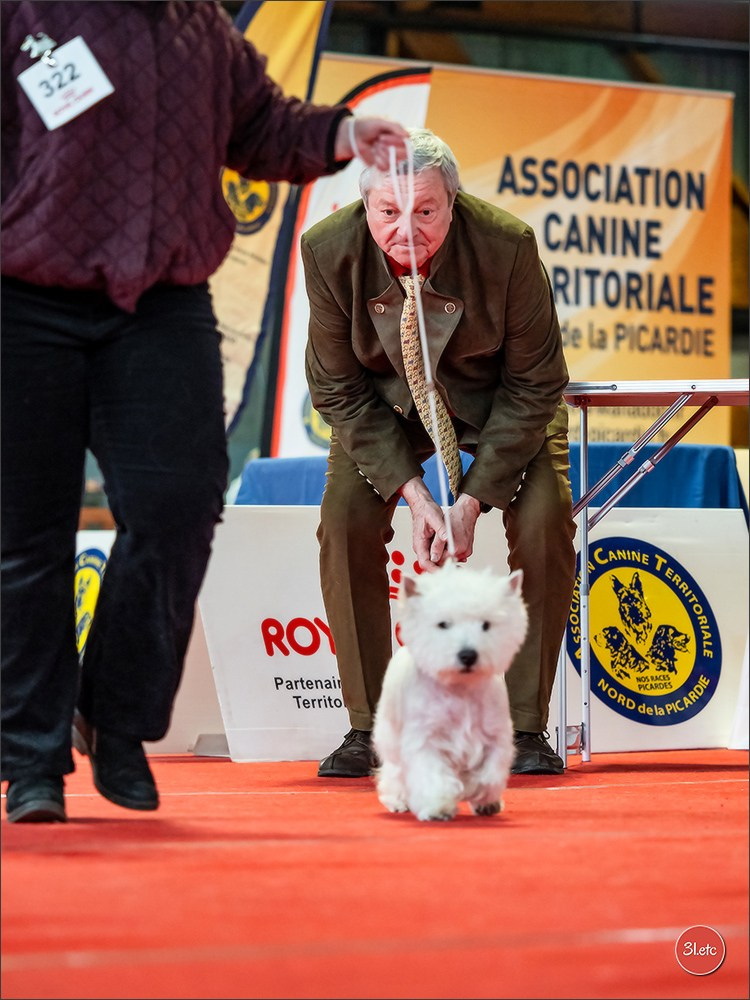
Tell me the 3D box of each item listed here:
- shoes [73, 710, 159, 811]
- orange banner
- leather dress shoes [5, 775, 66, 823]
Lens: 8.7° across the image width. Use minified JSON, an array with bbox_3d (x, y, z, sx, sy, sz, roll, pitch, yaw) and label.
[{"bbox_3d":[-0.396,0.372,7.450,0.095,0.095,0.265,0,21,-20],"label":"shoes"},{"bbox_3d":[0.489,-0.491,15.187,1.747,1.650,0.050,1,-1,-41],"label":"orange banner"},{"bbox_3d":[-0.509,0.432,7.373,0.093,0.100,0.265,0,-1,0],"label":"leather dress shoes"}]

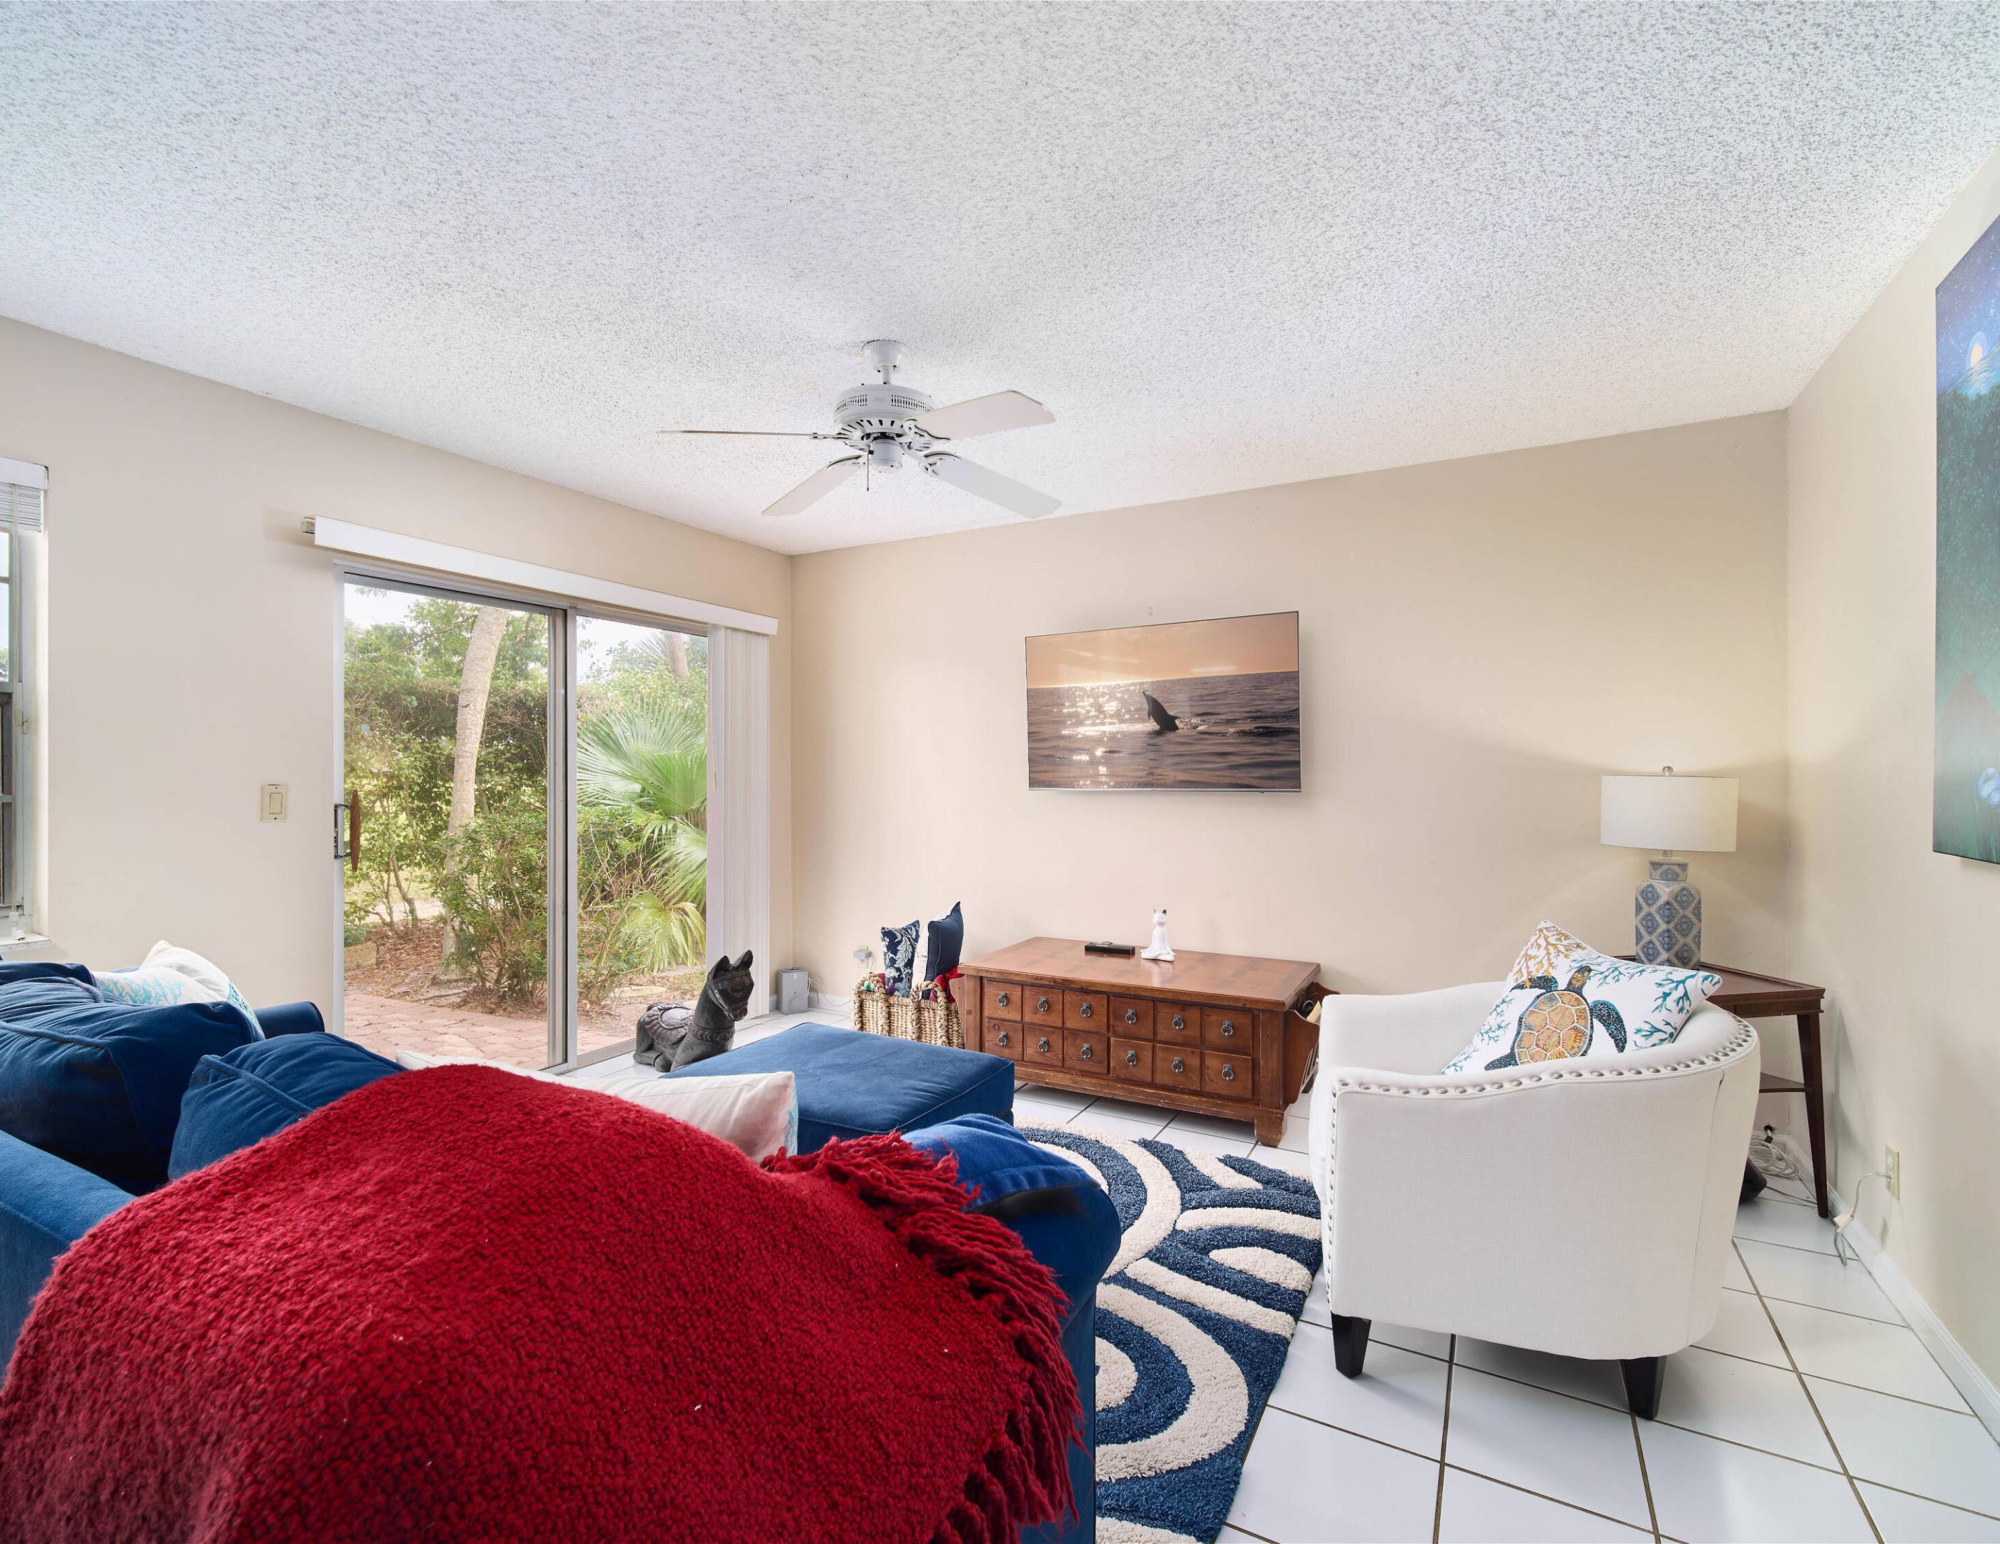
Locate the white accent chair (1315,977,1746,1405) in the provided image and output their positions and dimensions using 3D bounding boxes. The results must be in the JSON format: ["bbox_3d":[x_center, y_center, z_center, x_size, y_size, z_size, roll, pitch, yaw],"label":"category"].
[{"bbox_3d":[1.211,0.905,1.944,0.800,0.790,0.720,0,0,19],"label":"white accent chair"}]

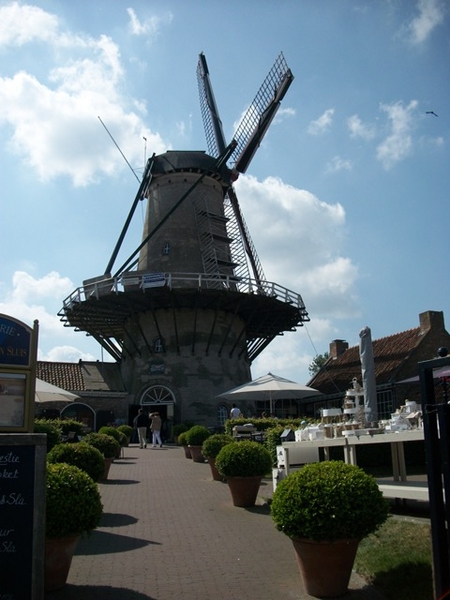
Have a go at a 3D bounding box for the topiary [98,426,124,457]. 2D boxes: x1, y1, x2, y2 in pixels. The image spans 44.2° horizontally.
[{"bbox_3d":[-3.760,4.702,18.061,0.766,1.119,0.766,-1,-12,0],"label":"topiary"}]

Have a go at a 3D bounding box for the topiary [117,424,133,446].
[{"bbox_3d":[-4.716,6.457,26.236,0.750,1.040,0.750,0,-12,0],"label":"topiary"}]

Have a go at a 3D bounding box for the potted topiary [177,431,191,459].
[{"bbox_3d":[-1.215,5.020,19.153,0.778,0.867,0.778,-1,-12,0],"label":"potted topiary"}]

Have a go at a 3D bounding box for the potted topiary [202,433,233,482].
[{"bbox_3d":[-0.168,3.648,12.878,0.767,1.022,0.767,-1,-12,0],"label":"potted topiary"}]

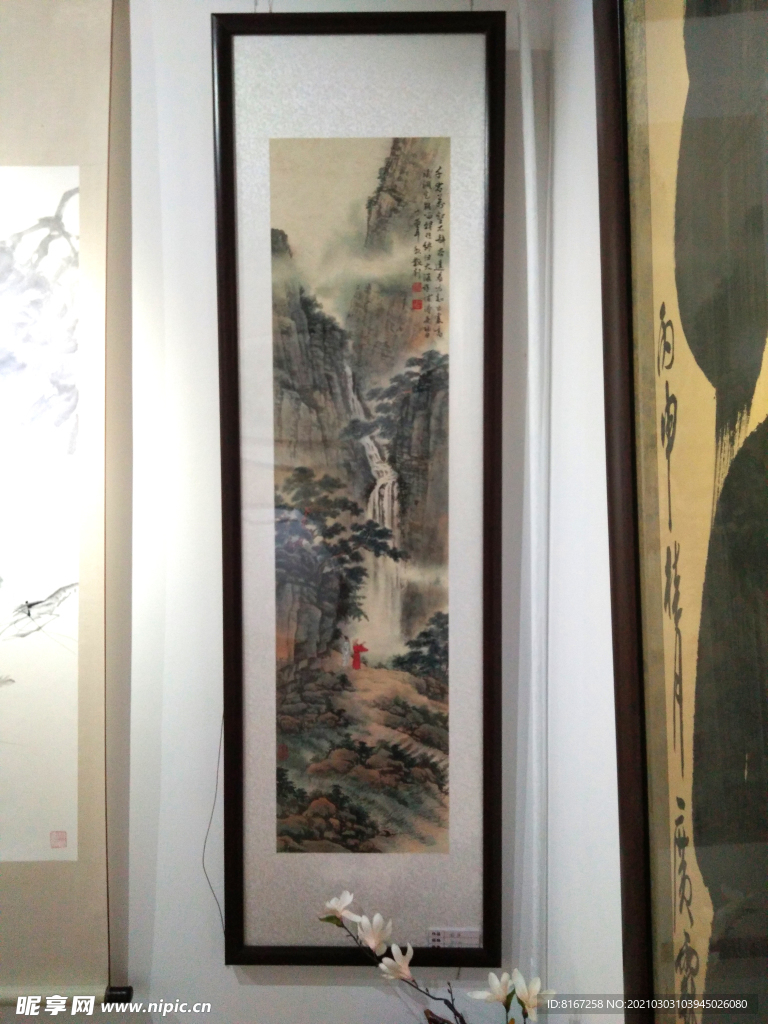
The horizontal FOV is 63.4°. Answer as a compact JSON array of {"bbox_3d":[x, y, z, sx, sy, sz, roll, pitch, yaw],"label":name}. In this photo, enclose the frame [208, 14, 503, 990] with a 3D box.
[{"bbox_3d":[-0.045,-0.015,1.212,0.552,1.845,0.035,0,2,1],"label":"frame"}]

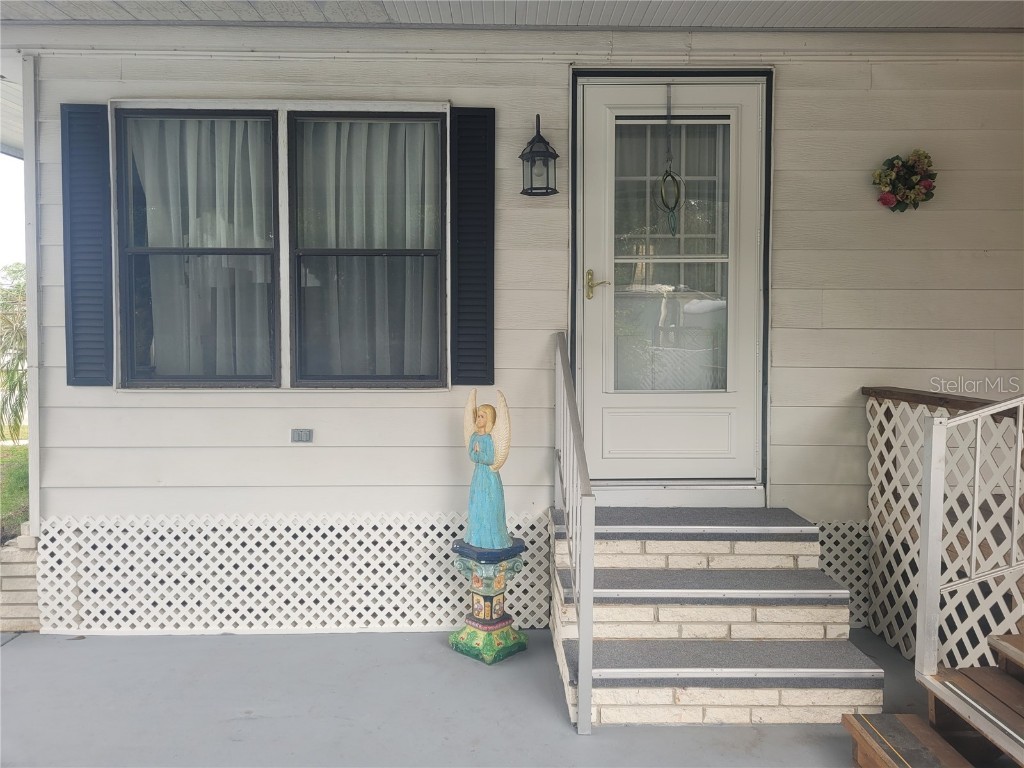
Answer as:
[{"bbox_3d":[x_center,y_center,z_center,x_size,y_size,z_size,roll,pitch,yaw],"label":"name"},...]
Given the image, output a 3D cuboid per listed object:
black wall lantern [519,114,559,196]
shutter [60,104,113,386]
[{"bbox_3d":[0.132,-1.123,3.780,0.197,0.400,0.230,0,3,-1],"label":"black wall lantern"},{"bbox_3d":[-2.135,-0.697,3.864,0.238,1.399,0.030,0,3,-1],"label":"shutter"}]

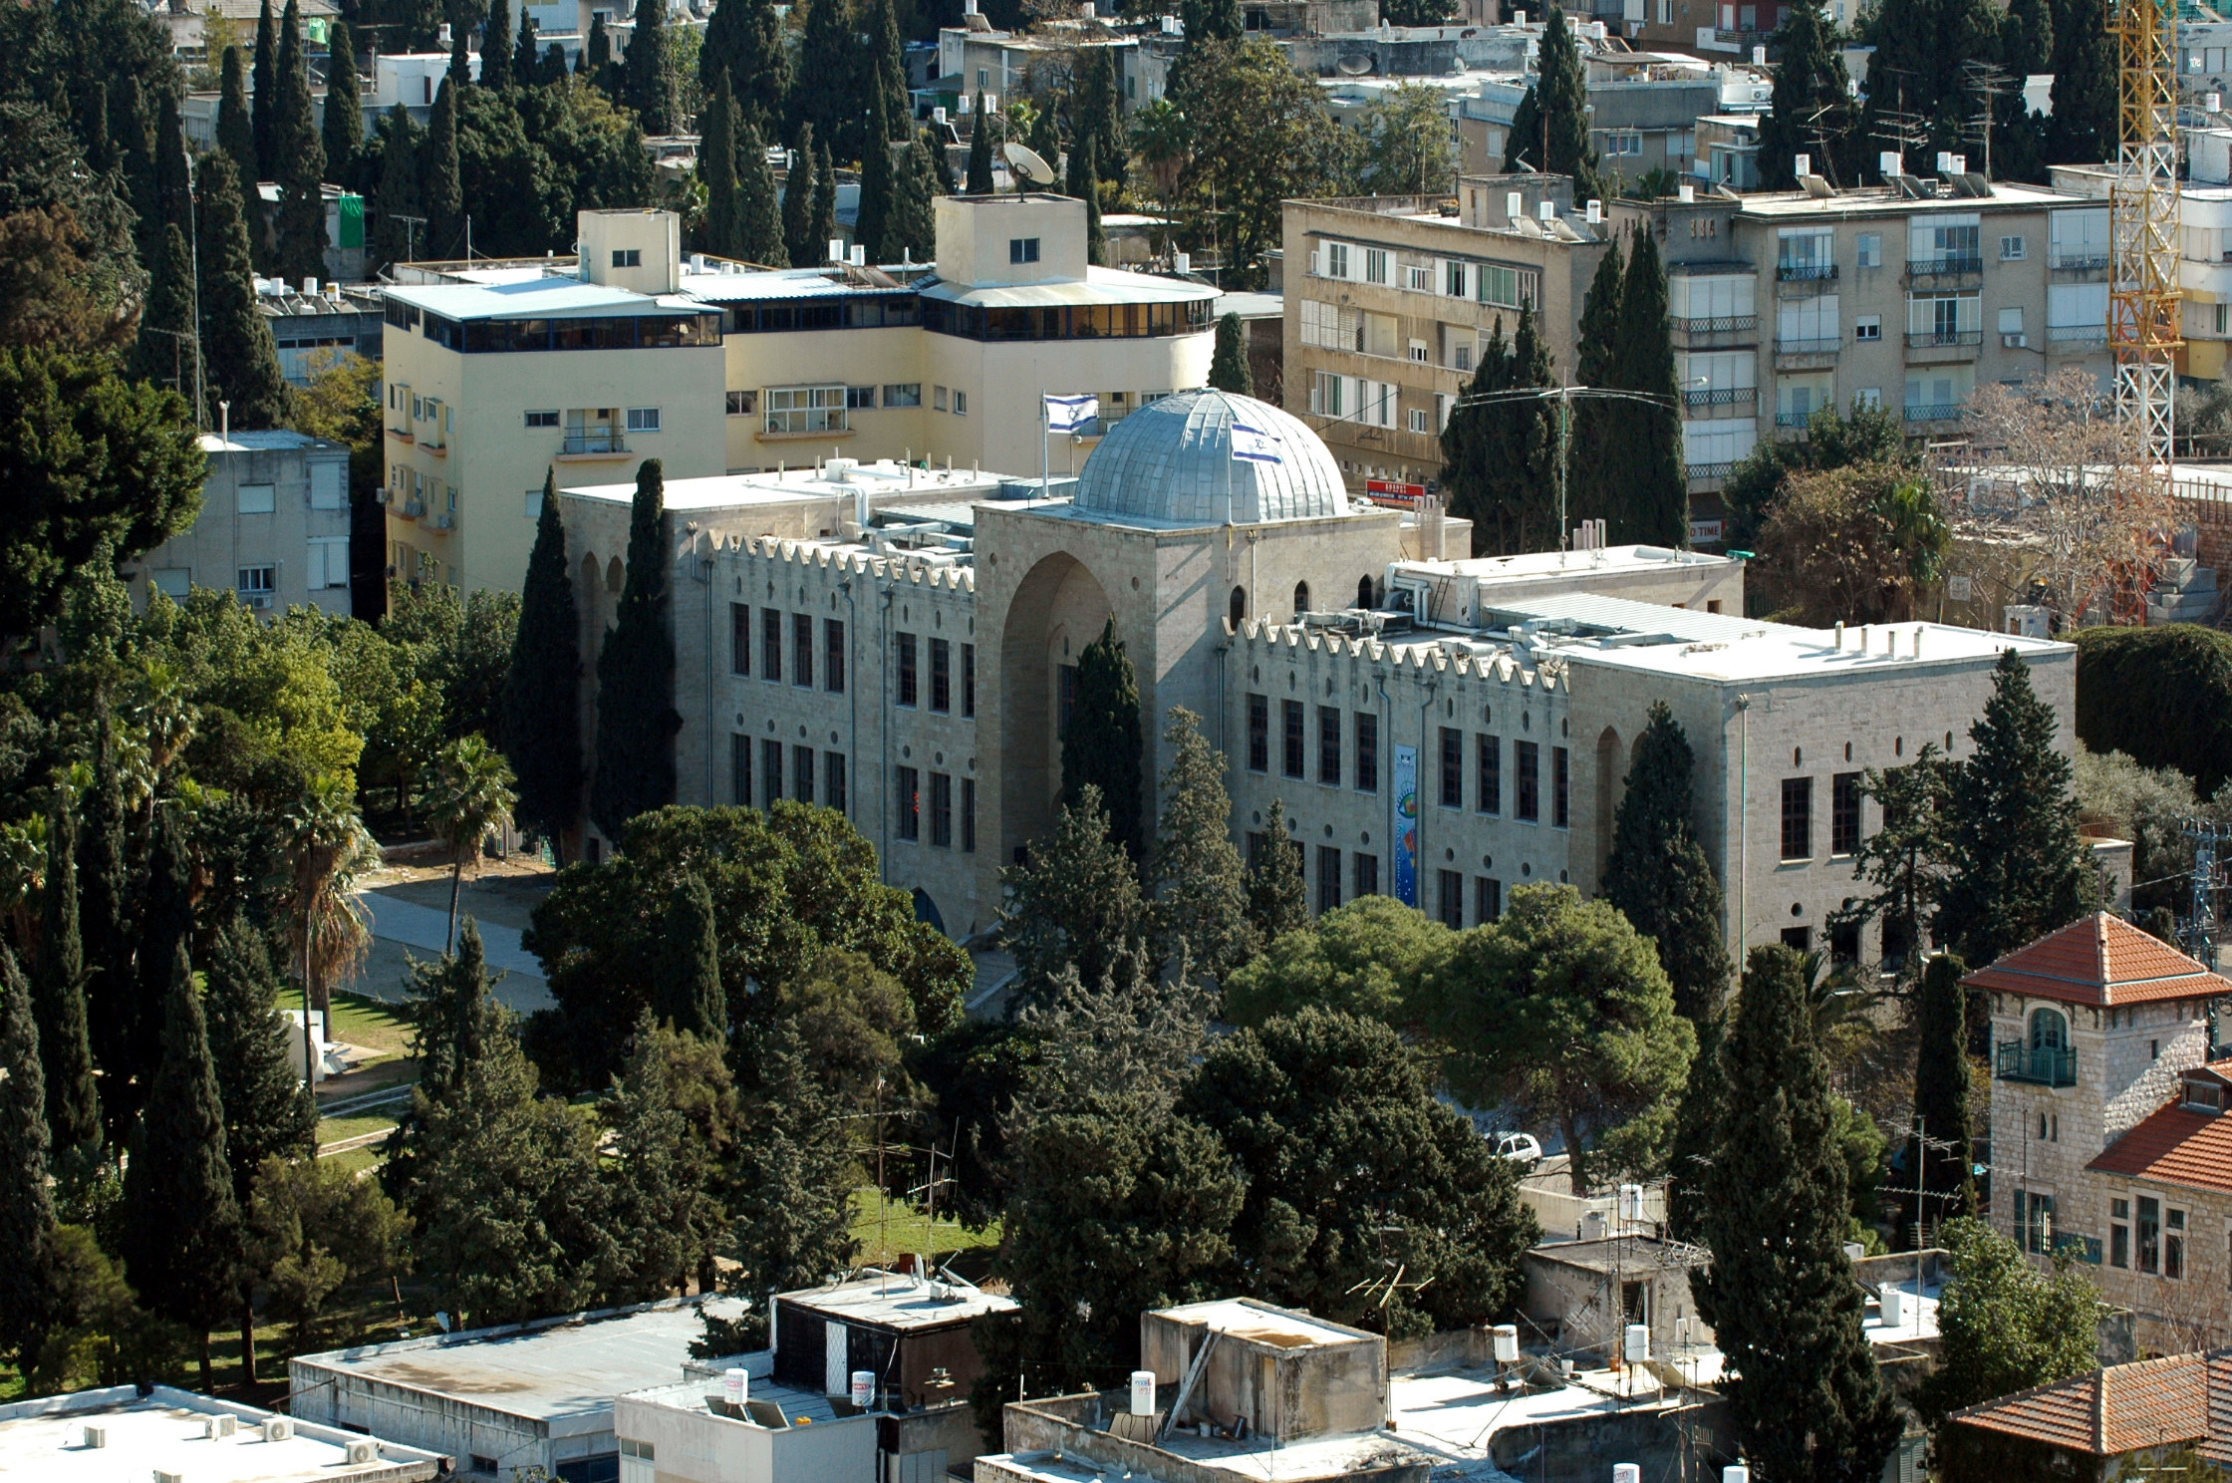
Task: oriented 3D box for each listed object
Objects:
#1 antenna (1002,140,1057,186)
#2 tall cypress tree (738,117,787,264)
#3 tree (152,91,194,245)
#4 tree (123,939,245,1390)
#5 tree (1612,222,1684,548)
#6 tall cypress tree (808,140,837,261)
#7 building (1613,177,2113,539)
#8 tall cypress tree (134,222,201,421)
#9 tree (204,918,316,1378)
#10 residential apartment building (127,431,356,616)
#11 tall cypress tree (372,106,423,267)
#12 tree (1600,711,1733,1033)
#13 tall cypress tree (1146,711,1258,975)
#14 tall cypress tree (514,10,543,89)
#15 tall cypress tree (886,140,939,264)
[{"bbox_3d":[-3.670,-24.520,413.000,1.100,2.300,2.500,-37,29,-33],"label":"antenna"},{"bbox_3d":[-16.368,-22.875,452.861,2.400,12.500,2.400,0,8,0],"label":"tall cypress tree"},{"bbox_3d":[-44.202,-23.797,455.930,2.300,13.500,2.300,0,8,0],"label":"tree"},{"bbox_3d":[-28.150,12.850,293.110,3.580,13.940,3.580,0,8,0],"label":"tree"},{"bbox_3d":[22.750,-14.110,414.630,3.120,15.770,3.120,0,8,3],"label":"tree"},{"bbox_3d":[-13.603,-22.564,452.758,1.800,11.000,1.800,0,8,0],"label":"tall cypress tree"},{"bbox_3d":[32.423,-17.595,436.264,22.770,15.600,10.930,-6,10,-36],"label":"building"},{"bbox_3d":[-46.330,-17.880,473.990,3.400,14.690,3.400,-1,8,-6],"label":"tall cypress tree"},{"bbox_3d":[-28.110,13.410,318.120,3.650,15.650,3.650,-1,8,-5],"label":"tree"},{"bbox_3d":[-36.990,-5.870,396.300,10.200,12.500,8.500,-3,8,-18],"label":"residential apartment building"},{"bbox_3d":[-34.021,-23.389,460.930,2.500,13.500,2.500,0,8,0],"label":"tall cypress tree"},{"bbox_3d":[19.170,5.820,338.720,4.680,14.510,4.680,0,8,3],"label":"tree"},{"bbox_3d":[3.050,4.180,347.250,3.740,10.900,3.740,0,8,0],"label":"tall cypress tree"},{"bbox_3d":[-36.310,-41.370,599.880,1.830,7.530,1.830,-1,8,-3],"label":"tall cypress tree"},{"bbox_3d":[-10.550,-24.640,500.710,2.780,12.970,2.780,0,8,-1],"label":"tall cypress tree"}]

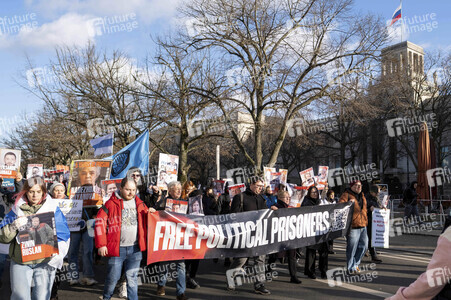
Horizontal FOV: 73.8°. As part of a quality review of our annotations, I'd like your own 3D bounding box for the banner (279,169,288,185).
[{"bbox_3d":[1.332,0.609,6.900,0.280,0.400,0.020,-3,-4,-25],"label":"banner"}]

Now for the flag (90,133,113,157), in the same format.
[{"bbox_3d":[-2.866,-0.117,7.000,0.600,0.530,0.120,2,-6,-15],"label":"flag"}]

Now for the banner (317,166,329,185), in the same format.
[{"bbox_3d":[2.262,0.586,6.900,0.290,0.400,0.020,6,-8,-27],"label":"banner"}]

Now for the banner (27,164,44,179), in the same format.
[{"bbox_3d":[-3.795,0.459,6.000,0.300,0.410,0.020,2,-6,-15],"label":"banner"}]

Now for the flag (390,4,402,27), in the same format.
[{"bbox_3d":[33.016,-25.969,58.000,2.300,4.200,0.600,1,-6,-10],"label":"flag"}]

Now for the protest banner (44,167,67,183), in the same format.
[{"bbox_3d":[-3.349,0.491,5.900,0.420,0.310,0.020,2,-6,-15],"label":"protest banner"}]

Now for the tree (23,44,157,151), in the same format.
[{"bbox_3d":[-9.272,-1.698,20.785,8.800,11.100,7.800,0,-6,0],"label":"tree"}]

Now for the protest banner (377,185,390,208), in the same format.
[{"bbox_3d":[3.356,0.991,6.400,0.320,0.500,0.020,1,-6,-5],"label":"protest banner"}]

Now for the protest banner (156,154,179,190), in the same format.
[{"bbox_3d":[-0.880,0.349,4.600,0.340,0.540,0.020,8,-9,-24],"label":"protest banner"}]

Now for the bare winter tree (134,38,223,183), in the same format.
[{"bbox_3d":[-2.718,-1.510,17.750,5.300,10.100,5.200,0,-6,0],"label":"bare winter tree"}]

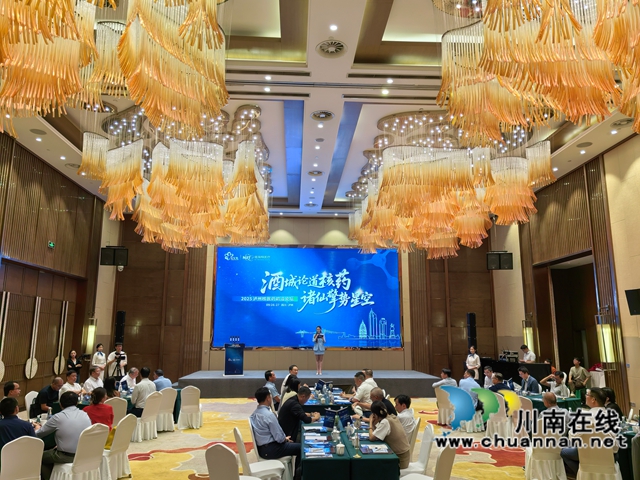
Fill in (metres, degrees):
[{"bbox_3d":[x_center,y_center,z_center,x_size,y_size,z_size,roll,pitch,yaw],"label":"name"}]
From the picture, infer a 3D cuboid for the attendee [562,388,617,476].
[{"bbox_3d":[3.971,2.837,7.321,0.540,1.280,0.800,7,-12,-32],"label":"attendee"}]

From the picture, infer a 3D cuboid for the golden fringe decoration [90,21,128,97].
[{"bbox_3d":[-3.360,-2.863,7.893,0.680,1.200,0.500,1,-11,-3],"label":"golden fringe decoration"}]

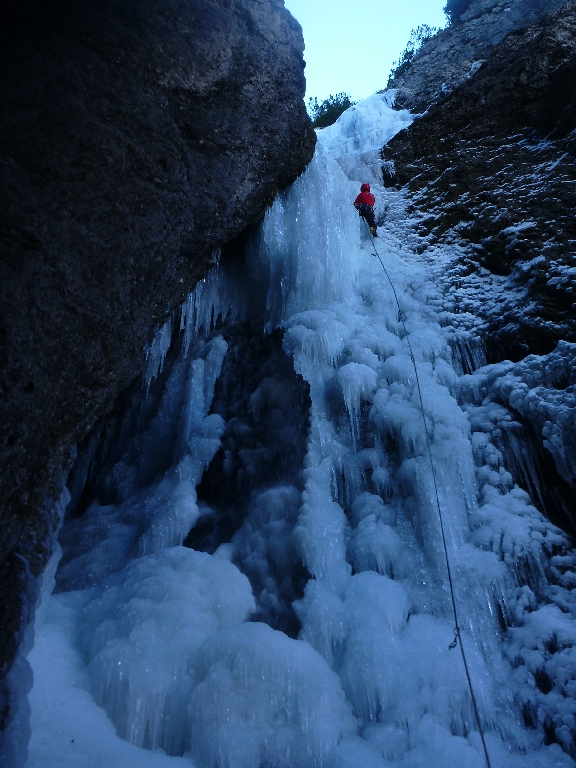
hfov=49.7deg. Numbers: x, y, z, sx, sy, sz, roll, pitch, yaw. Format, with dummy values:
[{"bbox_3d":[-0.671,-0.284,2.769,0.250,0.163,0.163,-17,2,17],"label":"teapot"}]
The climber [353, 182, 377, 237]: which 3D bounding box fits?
[{"bbox_3d":[2.034,-4.579,16.300,0.630,1.700,0.650,-3,-33,2],"label":"climber"}]

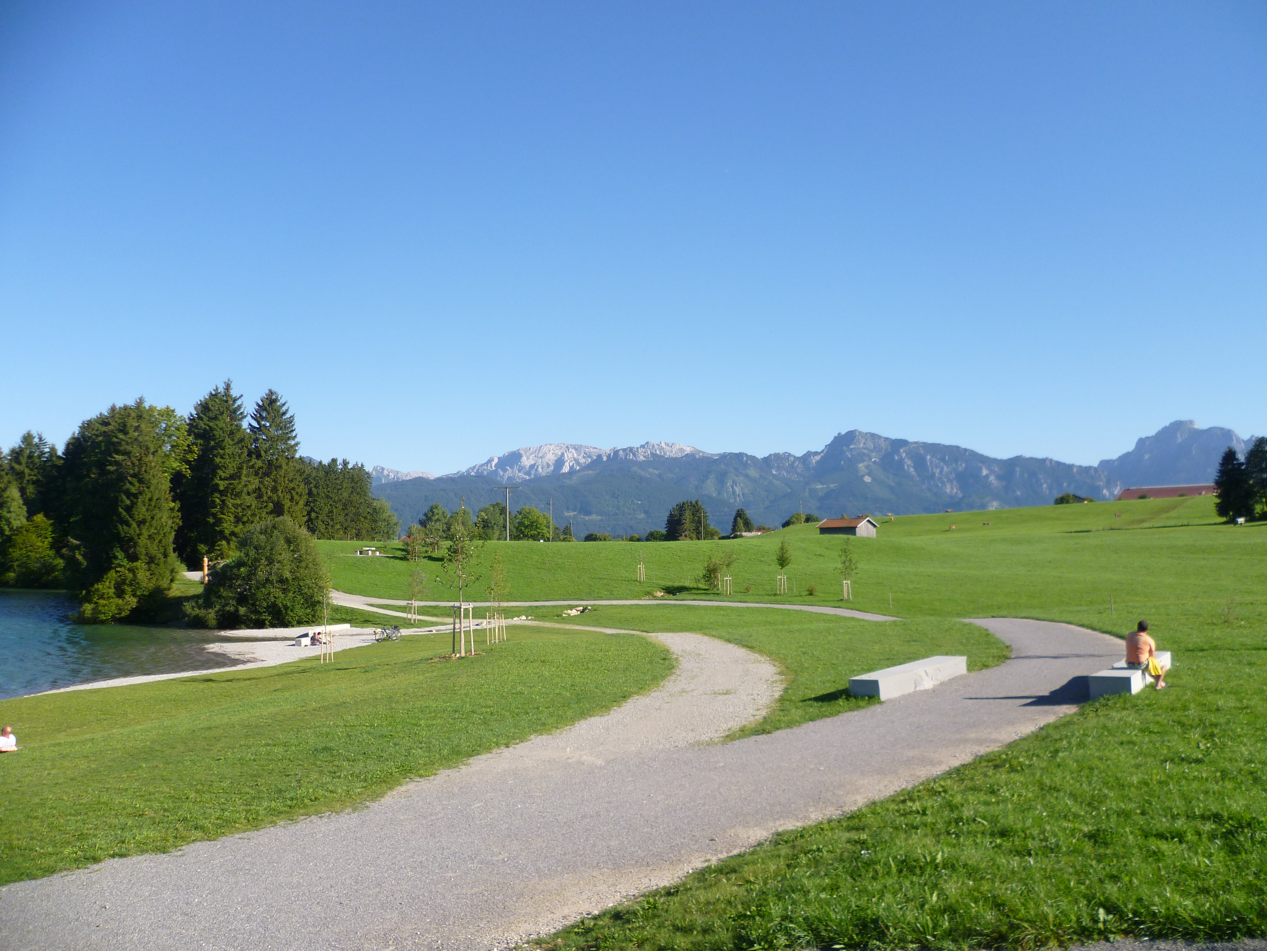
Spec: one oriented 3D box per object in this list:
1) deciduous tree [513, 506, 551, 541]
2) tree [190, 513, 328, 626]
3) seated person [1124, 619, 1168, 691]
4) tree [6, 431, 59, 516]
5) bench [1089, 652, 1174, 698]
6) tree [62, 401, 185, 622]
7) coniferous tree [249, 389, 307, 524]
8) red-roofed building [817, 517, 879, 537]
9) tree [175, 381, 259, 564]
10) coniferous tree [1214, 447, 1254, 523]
[{"bbox_3d":[-22.769,11.884,230.000,8.600,10.000,8.600,0,-4,-6],"label":"deciduous tree"},{"bbox_3d":[-35.001,9.040,96.000,12.200,10.400,11.500,1,-4,-20],"label":"tree"},{"bbox_3d":[9.405,3.296,18.800,0.700,1.260,0.500,0,-4,-10],"label":"seated person"},{"bbox_3d":[-96.810,5.179,165.000,8.600,24.500,8.600,2,-4,-30],"label":"tree"},{"bbox_3d":[9.627,3.767,19.700,0.650,0.450,4.900,-3,-5,34],"label":"bench"},{"bbox_3d":[-53.979,3.703,108.000,12.000,22.500,11.000,1,-4,-27],"label":"tree"},{"bbox_3d":[-52.776,-0.514,152.000,8.800,24.300,8.800,1,-4,-19],"label":"coniferous tree"},{"bbox_3d":[48.511,11.764,232.000,8.200,4.500,11.500,3,-5,-43],"label":"red-roofed building"},{"bbox_3d":[-51.984,-0.062,128.000,10.200,23.500,9.800,1,-4,-22],"label":"tree"},{"bbox_3d":[123.010,1.927,210.000,7.200,15.200,7.200,-3,-4,30],"label":"coniferous tree"}]

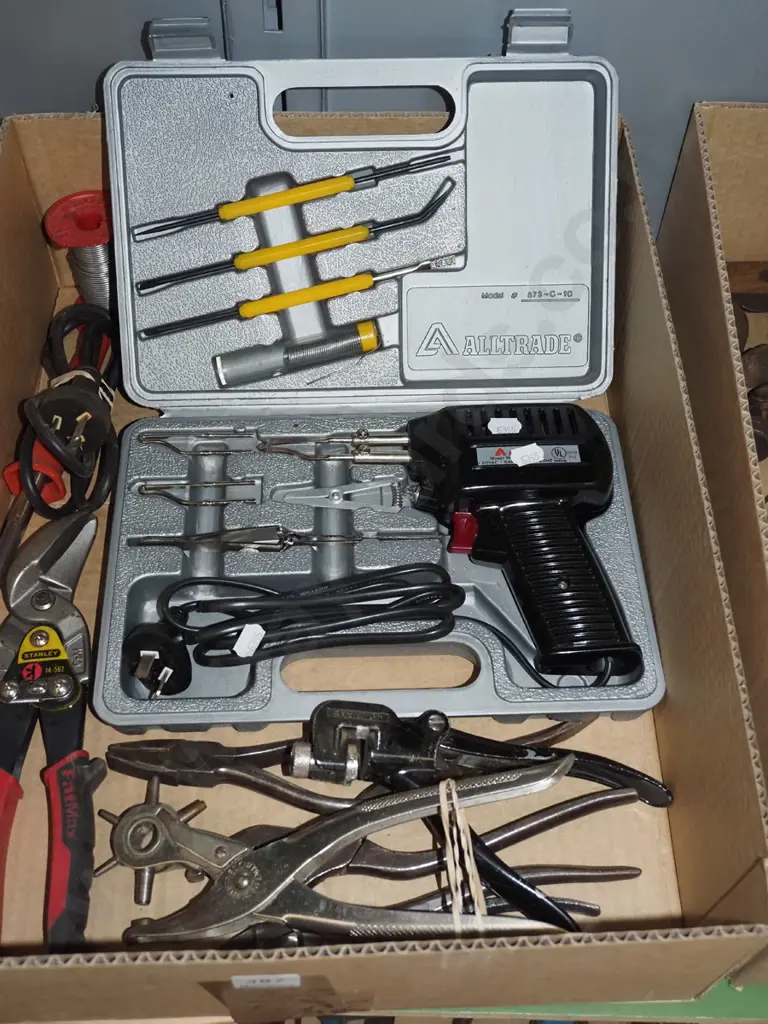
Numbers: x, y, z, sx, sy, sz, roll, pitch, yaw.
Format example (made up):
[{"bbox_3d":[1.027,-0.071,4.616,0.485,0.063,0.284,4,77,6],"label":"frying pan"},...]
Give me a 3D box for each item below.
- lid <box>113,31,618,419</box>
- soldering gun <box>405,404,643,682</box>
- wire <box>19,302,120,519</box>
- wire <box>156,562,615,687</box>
[{"bbox_3d":[-0.010,-0.158,0.621,0.273,0.205,0.034,-1,12,-2],"label":"lid"},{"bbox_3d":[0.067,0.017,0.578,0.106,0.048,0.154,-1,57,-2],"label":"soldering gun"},{"bbox_3d":[-0.184,-0.069,0.668,0.064,0.057,0.147,-1,56,-3],"label":"wire"},{"bbox_3d":[-0.001,0.058,0.557,0.226,0.036,0.058,-1,57,-2],"label":"wire"}]

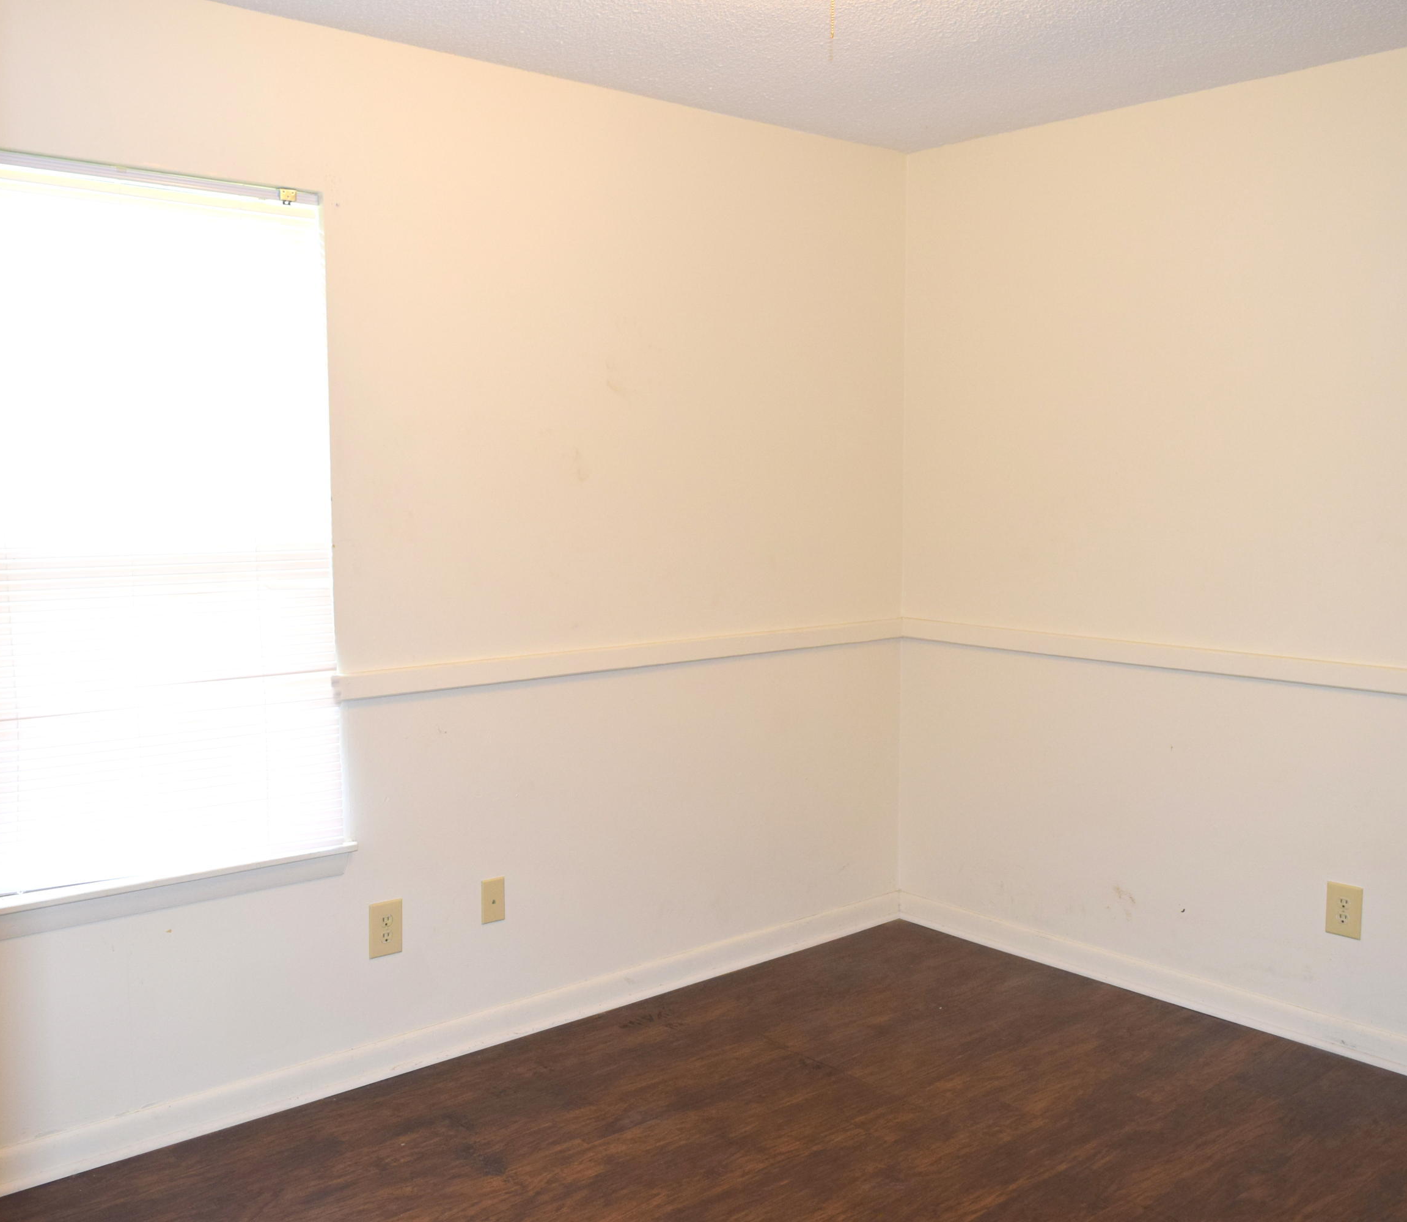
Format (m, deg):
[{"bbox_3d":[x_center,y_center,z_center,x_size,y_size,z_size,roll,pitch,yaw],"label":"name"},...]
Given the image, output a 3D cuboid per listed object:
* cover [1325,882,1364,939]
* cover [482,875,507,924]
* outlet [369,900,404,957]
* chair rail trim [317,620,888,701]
[{"bbox_3d":[1.613,0.753,3.457,0.008,0.133,0.088,-5,8,-42],"label":"cover"},{"bbox_3d":[-0.538,0.741,3.516,0.070,0.114,0.008,-5,7,-40],"label":"cover"},{"bbox_3d":[-0.768,0.768,3.325,0.088,0.133,0.008,-5,7,-40],"label":"outlet"},{"bbox_3d":[-0.099,0.118,3.810,1.960,0.060,0.022,-5,7,-40],"label":"chair rail trim"}]

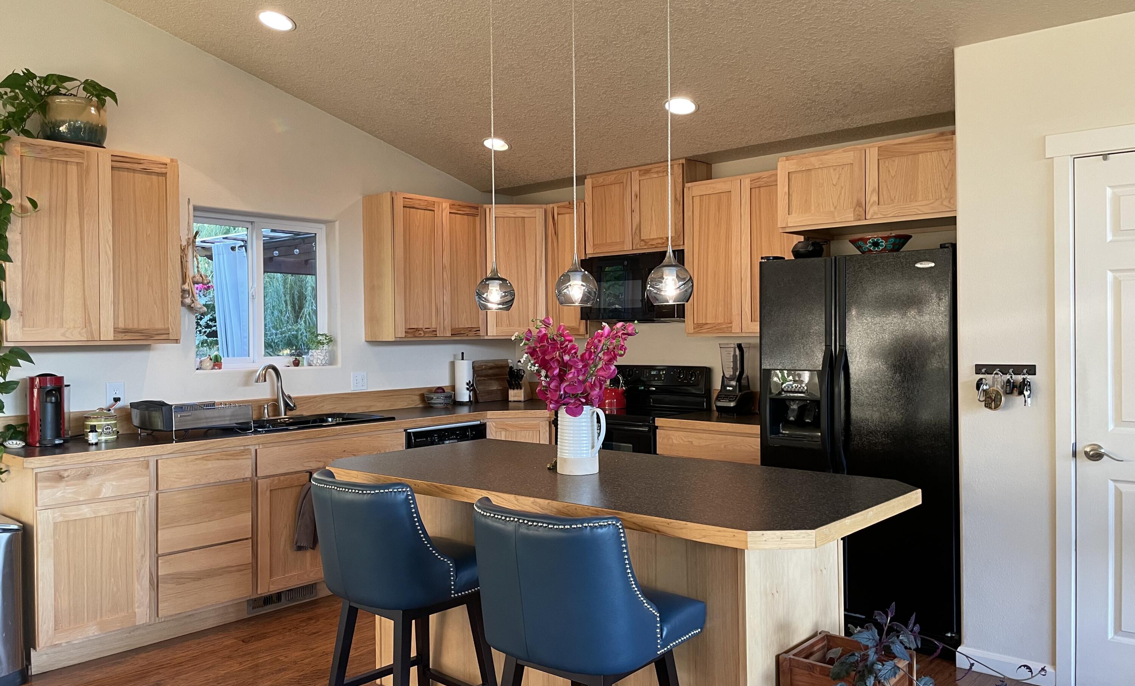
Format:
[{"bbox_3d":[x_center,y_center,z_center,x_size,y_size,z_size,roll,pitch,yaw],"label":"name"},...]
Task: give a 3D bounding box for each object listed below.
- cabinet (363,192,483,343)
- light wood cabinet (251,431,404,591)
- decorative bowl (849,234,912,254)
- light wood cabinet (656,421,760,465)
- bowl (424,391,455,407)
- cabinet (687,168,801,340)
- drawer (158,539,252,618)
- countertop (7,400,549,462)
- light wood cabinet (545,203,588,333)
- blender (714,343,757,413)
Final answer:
[{"bbox_3d":[-0.915,-0.476,5.581,0.317,0.905,0.765,0,1,42],"label":"cabinet"},{"bbox_3d":[-1.451,0.863,4.702,0.610,0.780,0.915,0,1,41],"label":"light wood cabinet"},{"bbox_3d":[1.511,-0.463,4.112,0.315,0.120,0.315,-1,1,0],"label":"decorative bowl"},{"bbox_3d":[0.997,0.897,4.803,0.740,0.874,0.620,0,1,42],"label":"light wood cabinet"},{"bbox_3d":[-0.855,0.383,5.683,0.195,0.090,0.195,-1,1,0],"label":"bowl"},{"bbox_3d":[1.077,-0.491,4.894,0.754,0.905,0.320,0,1,42],"label":"cabinet"},{"bbox_3d":[-1.873,1.105,4.185,0.485,0.274,0.447,0,1,42],"label":"drawer"},{"bbox_3d":[-1.158,0.455,4.778,0.960,0.040,3.420,0,1,41],"label":"countertop"},{"bbox_3d":[0.093,-0.484,5.788,0.370,0.890,0.335,0,1,42],"label":"light wood cabinet"},{"bbox_3d":[0.995,0.210,5.019,0.225,0.410,0.185,-1,1,-40],"label":"blender"}]

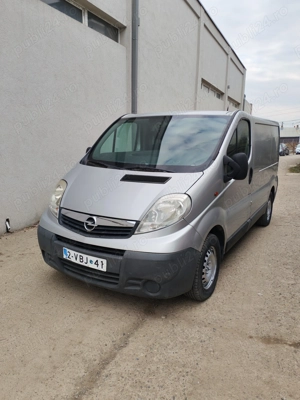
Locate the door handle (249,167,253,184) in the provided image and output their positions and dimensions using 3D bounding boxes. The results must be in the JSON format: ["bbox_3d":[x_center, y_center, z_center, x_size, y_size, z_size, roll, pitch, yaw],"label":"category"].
[{"bbox_3d":[1.303,-0.321,4.014,0.050,0.220,0.110,7,13,30],"label":"door handle"}]

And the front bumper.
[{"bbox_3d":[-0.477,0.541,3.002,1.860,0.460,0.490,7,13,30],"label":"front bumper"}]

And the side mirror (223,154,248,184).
[{"bbox_3d":[0.915,-0.330,3.259,0.265,0.315,0.230,7,13,30],"label":"side mirror"}]

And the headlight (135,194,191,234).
[{"bbox_3d":[0.115,0.124,2.667,0.360,0.325,0.390,7,13,30],"label":"headlight"}]

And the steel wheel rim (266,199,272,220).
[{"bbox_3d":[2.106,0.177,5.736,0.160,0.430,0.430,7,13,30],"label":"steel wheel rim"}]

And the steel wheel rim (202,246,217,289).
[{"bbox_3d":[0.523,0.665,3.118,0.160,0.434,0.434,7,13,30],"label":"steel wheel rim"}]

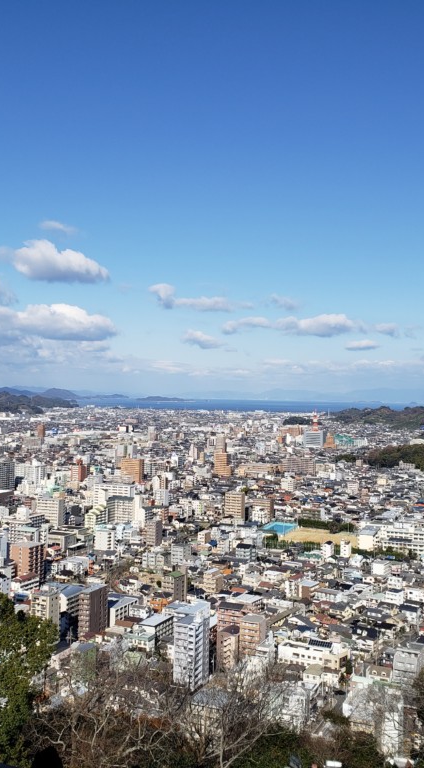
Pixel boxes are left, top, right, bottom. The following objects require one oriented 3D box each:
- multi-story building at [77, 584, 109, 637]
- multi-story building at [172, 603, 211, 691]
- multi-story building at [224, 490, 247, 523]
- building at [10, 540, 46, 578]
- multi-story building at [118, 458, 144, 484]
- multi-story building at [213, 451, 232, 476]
[{"bbox_3d":[-65.280,124.350,422.370,7.000,25.460,22.110,1,-1,18],"label":"multi-story building"},{"bbox_3d":[-8.550,111.610,331.410,9.220,34.500,15.930,1,-1,25],"label":"multi-story building"},{"bbox_3d":[23.380,120.000,759.110,17.360,29.200,11.980,1,-1,23],"label":"multi-story building"},{"bbox_3d":[-130.940,125.730,547.100,16.820,25.510,19.370,1,-1,24],"label":"building"},{"bbox_3d":[-111.230,121.180,1078.060,29.770,34.580,14.790,1,-1,24],"label":"multi-story building"},{"bbox_3d":[17.510,130.540,1219.840,26.270,43.600,11.240,1,-1,22],"label":"multi-story building"}]

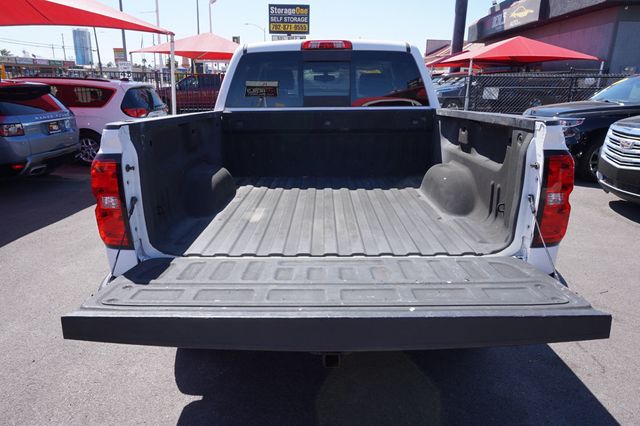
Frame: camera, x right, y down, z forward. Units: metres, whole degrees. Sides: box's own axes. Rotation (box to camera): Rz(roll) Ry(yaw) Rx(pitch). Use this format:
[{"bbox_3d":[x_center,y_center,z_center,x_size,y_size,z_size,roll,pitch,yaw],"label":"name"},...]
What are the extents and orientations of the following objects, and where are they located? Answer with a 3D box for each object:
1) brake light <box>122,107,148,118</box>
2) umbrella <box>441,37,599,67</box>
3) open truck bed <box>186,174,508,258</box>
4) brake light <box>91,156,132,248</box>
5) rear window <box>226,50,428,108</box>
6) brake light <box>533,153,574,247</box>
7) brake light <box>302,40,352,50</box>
[{"bbox_3d":[-4.143,-2.251,9.600,0.330,0.230,0.450,3,16,10],"label":"brake light"},{"bbox_3d":[7.087,-5.831,15.300,4.400,1.000,4.300,1,16,2],"label":"umbrella"},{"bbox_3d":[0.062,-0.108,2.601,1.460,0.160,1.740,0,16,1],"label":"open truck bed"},{"bbox_3d":[-0.829,-0.046,1.720,0.155,0.385,0.130,0,16,1],"label":"brake light"},{"bbox_3d":[0.060,-1.072,3.438,1.600,0.450,0.120,0,16,1],"label":"rear window"},{"bbox_3d":[0.920,-0.052,1.698,0.155,0.385,0.130,0,16,1],"label":"brake light"},{"bbox_3d":[0.061,-1.363,3.471,0.410,0.085,0.090,0,16,1],"label":"brake light"}]

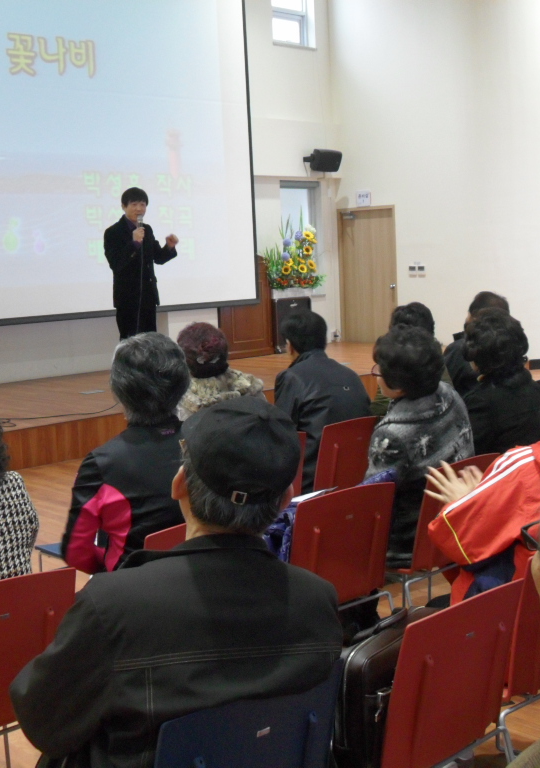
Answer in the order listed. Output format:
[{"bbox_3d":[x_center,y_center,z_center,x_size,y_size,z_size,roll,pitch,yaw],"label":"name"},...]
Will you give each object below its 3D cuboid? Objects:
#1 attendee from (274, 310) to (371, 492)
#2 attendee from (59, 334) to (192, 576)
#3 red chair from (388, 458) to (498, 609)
[{"bbox_3d":[0.109,0.293,4.857,0.530,1.240,0.780,-7,8,-35],"label":"attendee"},{"bbox_3d":[-0.428,0.500,3.149,0.540,1.270,0.760,-7,8,-33],"label":"attendee"},{"bbox_3d":[0.534,0.629,3.734,0.460,0.790,0.520,-8,9,-40],"label":"red chair"}]

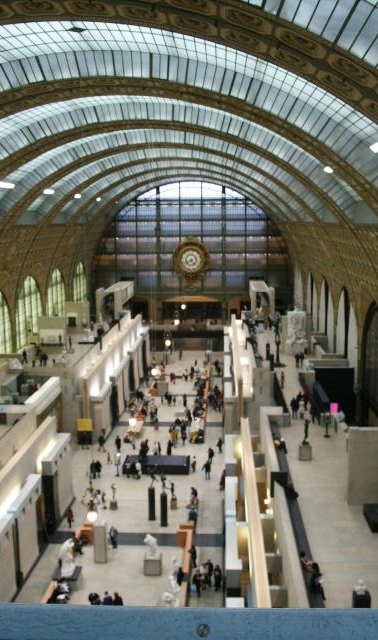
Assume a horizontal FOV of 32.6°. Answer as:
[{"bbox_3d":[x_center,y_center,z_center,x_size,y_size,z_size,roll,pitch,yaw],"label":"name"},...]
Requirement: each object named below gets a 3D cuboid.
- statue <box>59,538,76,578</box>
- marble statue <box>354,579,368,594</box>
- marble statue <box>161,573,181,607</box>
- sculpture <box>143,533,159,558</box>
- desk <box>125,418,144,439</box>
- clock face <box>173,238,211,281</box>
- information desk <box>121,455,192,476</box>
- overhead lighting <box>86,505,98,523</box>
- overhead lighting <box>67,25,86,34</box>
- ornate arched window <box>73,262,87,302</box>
[{"bbox_3d":[-7.882,15.339,41.928,1.000,2.453,0.950,0,9,3],"label":"statue"},{"bbox_3d":[7.792,12.035,29.276,0.580,0.682,0.400,0,9,3],"label":"marble statue"},{"bbox_3d":[-1.036,16.080,38.314,1.150,2.301,1.100,0,9,3],"label":"marble statue"},{"bbox_3d":[-2.509,15.158,43.309,0.900,1.563,0.750,0,9,3],"label":"sculpture"},{"bbox_3d":[-5.867,12.238,72.799,1.600,0.850,4.500,0,9,3],"label":"desk"},{"bbox_3d":[0.499,-11.987,129.283,7.700,8.500,1.200,0,9,3],"label":"clock face"},{"bbox_3d":[-2.965,13.840,61.458,6.100,1.000,2.200,0,9,3],"label":"information desk"},{"bbox_3d":[-4.454,9.042,29.928,0.500,0.620,0.500,0,9,3],"label":"overhead lighting"},{"bbox_3d":[-4.620,-11.918,26.576,0.780,0.200,0.780,0,9,3],"label":"overhead lighting"},{"bbox_3d":[-20.323,-6.061,121.369,0.600,9.400,12.300,0,9,3],"label":"ornate arched window"}]

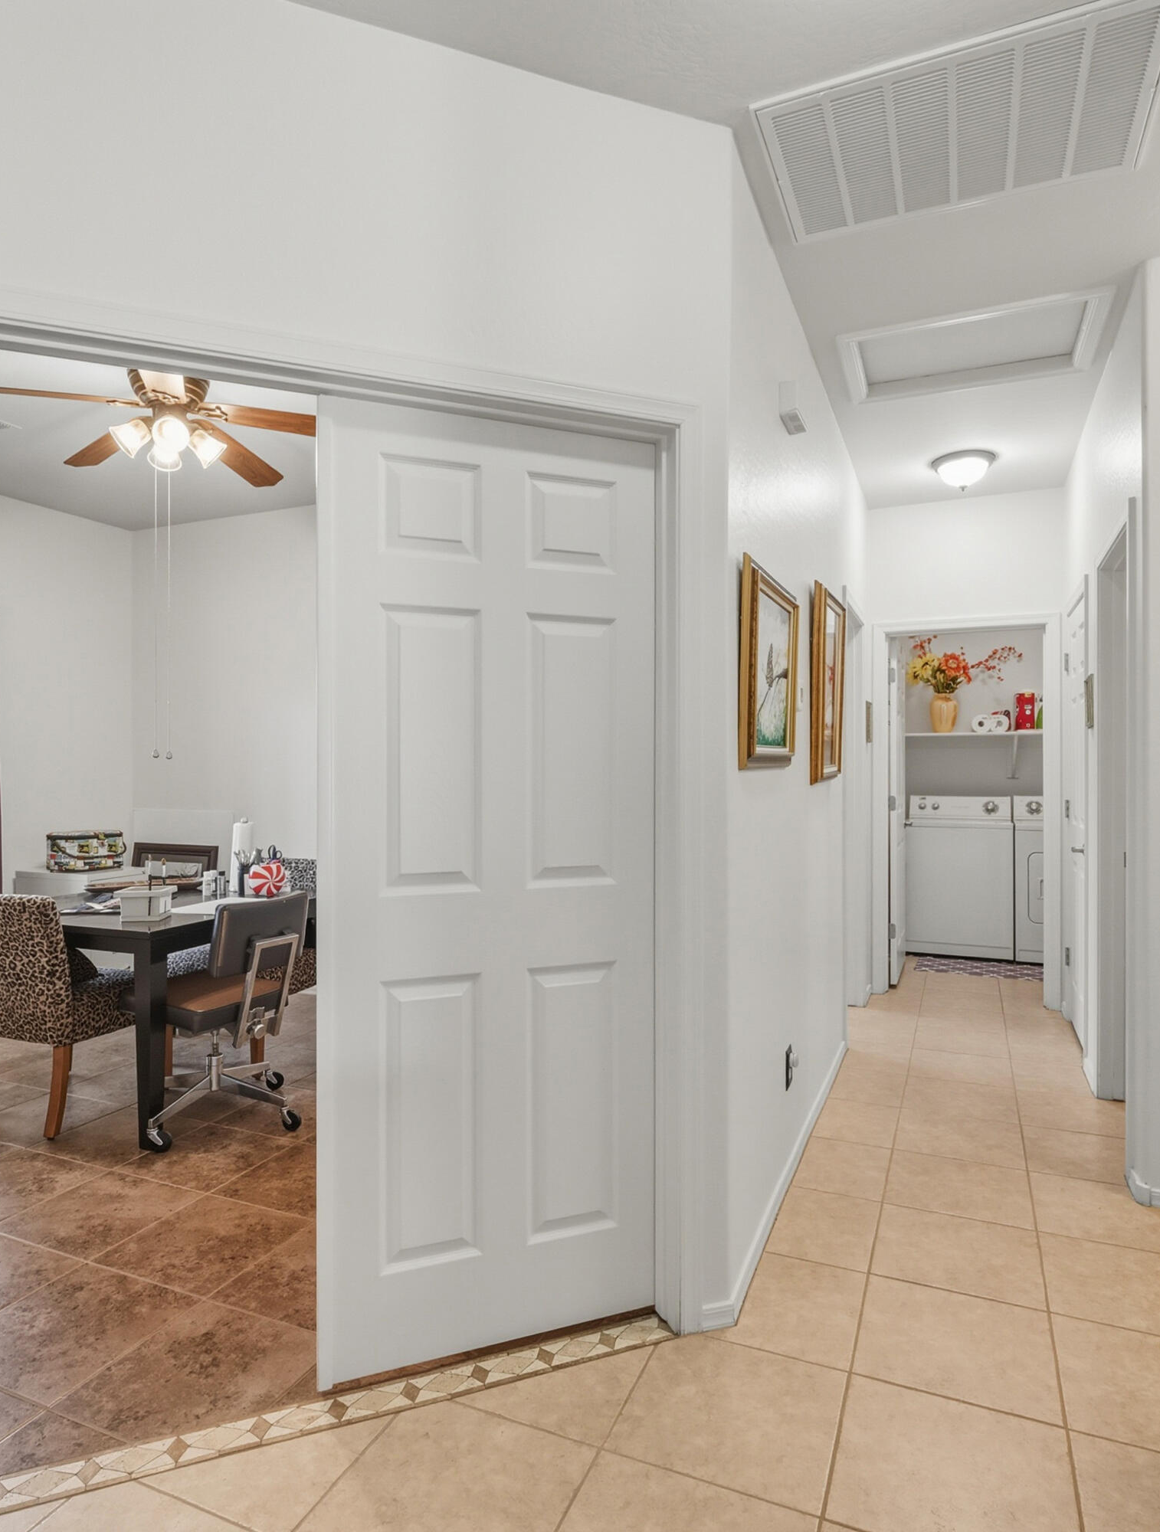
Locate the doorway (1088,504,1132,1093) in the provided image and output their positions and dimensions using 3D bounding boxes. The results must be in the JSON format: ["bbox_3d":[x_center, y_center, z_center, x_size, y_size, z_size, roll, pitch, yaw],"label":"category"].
[{"bbox_3d":[1.907,0.251,3.104,0.130,2.070,0.790,0,0,23],"label":"doorway"}]

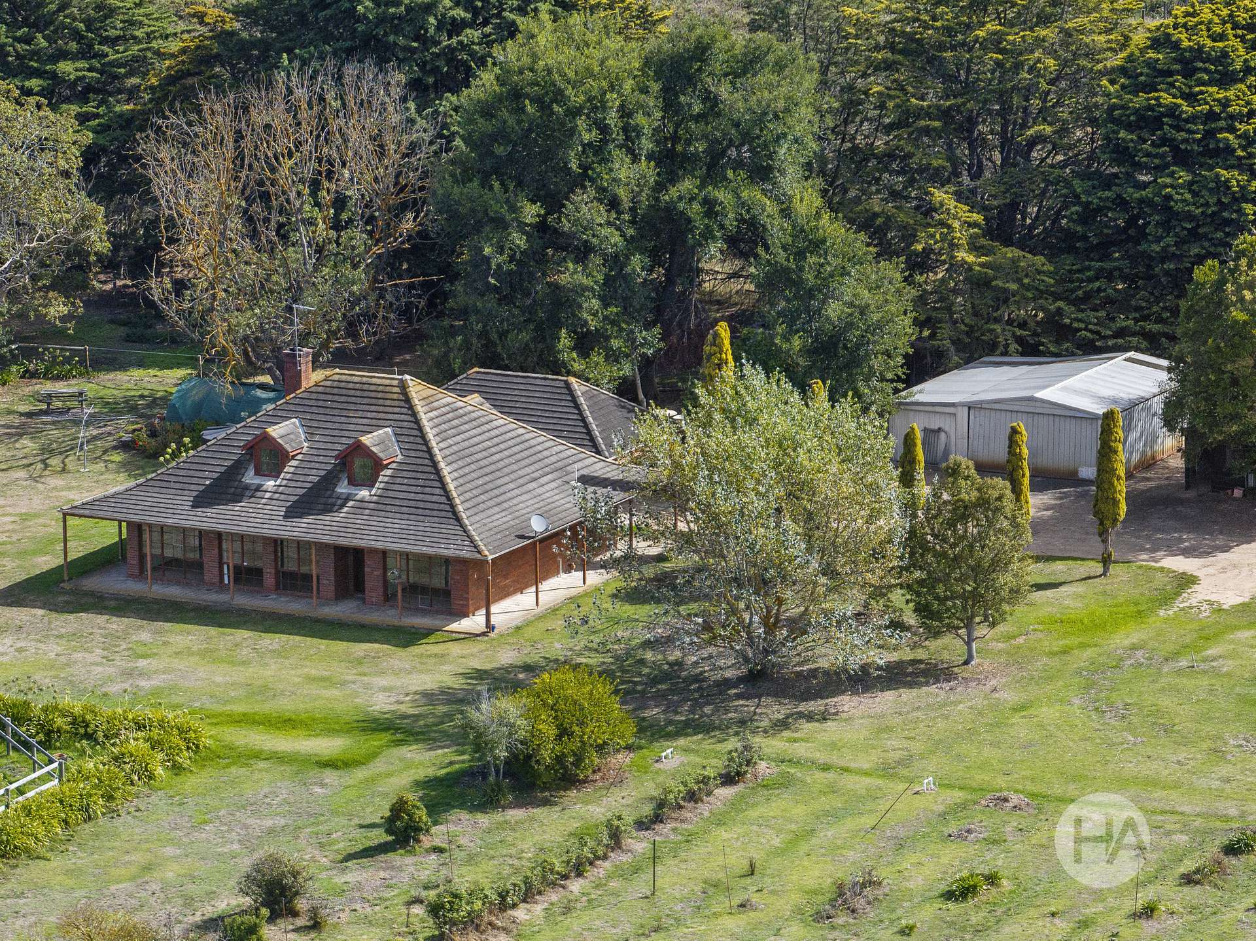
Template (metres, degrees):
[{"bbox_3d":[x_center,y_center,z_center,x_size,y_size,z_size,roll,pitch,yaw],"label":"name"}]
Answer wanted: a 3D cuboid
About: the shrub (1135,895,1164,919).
[{"bbox_3d":[14.752,12.324,165.162,0.820,0.520,0.750,-1,13,0],"label":"shrub"}]

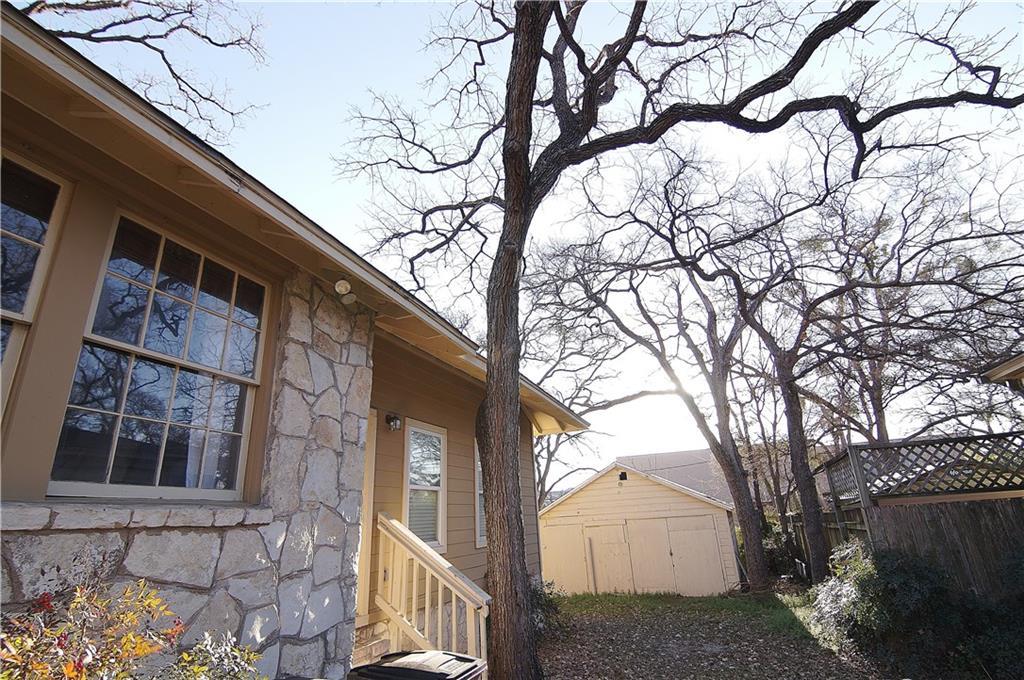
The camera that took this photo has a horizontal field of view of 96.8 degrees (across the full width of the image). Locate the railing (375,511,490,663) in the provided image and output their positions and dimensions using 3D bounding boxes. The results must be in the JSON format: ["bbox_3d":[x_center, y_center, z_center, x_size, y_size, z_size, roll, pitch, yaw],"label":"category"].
[{"bbox_3d":[-0.804,2.570,4.435,1.360,1.680,0.140,-10,-21,18],"label":"railing"}]

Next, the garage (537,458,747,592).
[{"bbox_3d":[4.201,6.266,15.715,6.000,3.550,6.100,-10,-21,18],"label":"garage"}]

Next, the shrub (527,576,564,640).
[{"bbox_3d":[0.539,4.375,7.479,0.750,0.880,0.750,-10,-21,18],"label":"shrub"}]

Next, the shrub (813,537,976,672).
[{"bbox_3d":[4.750,3.200,5.750,1.550,1.300,1.500,-10,-21,18],"label":"shrub"}]

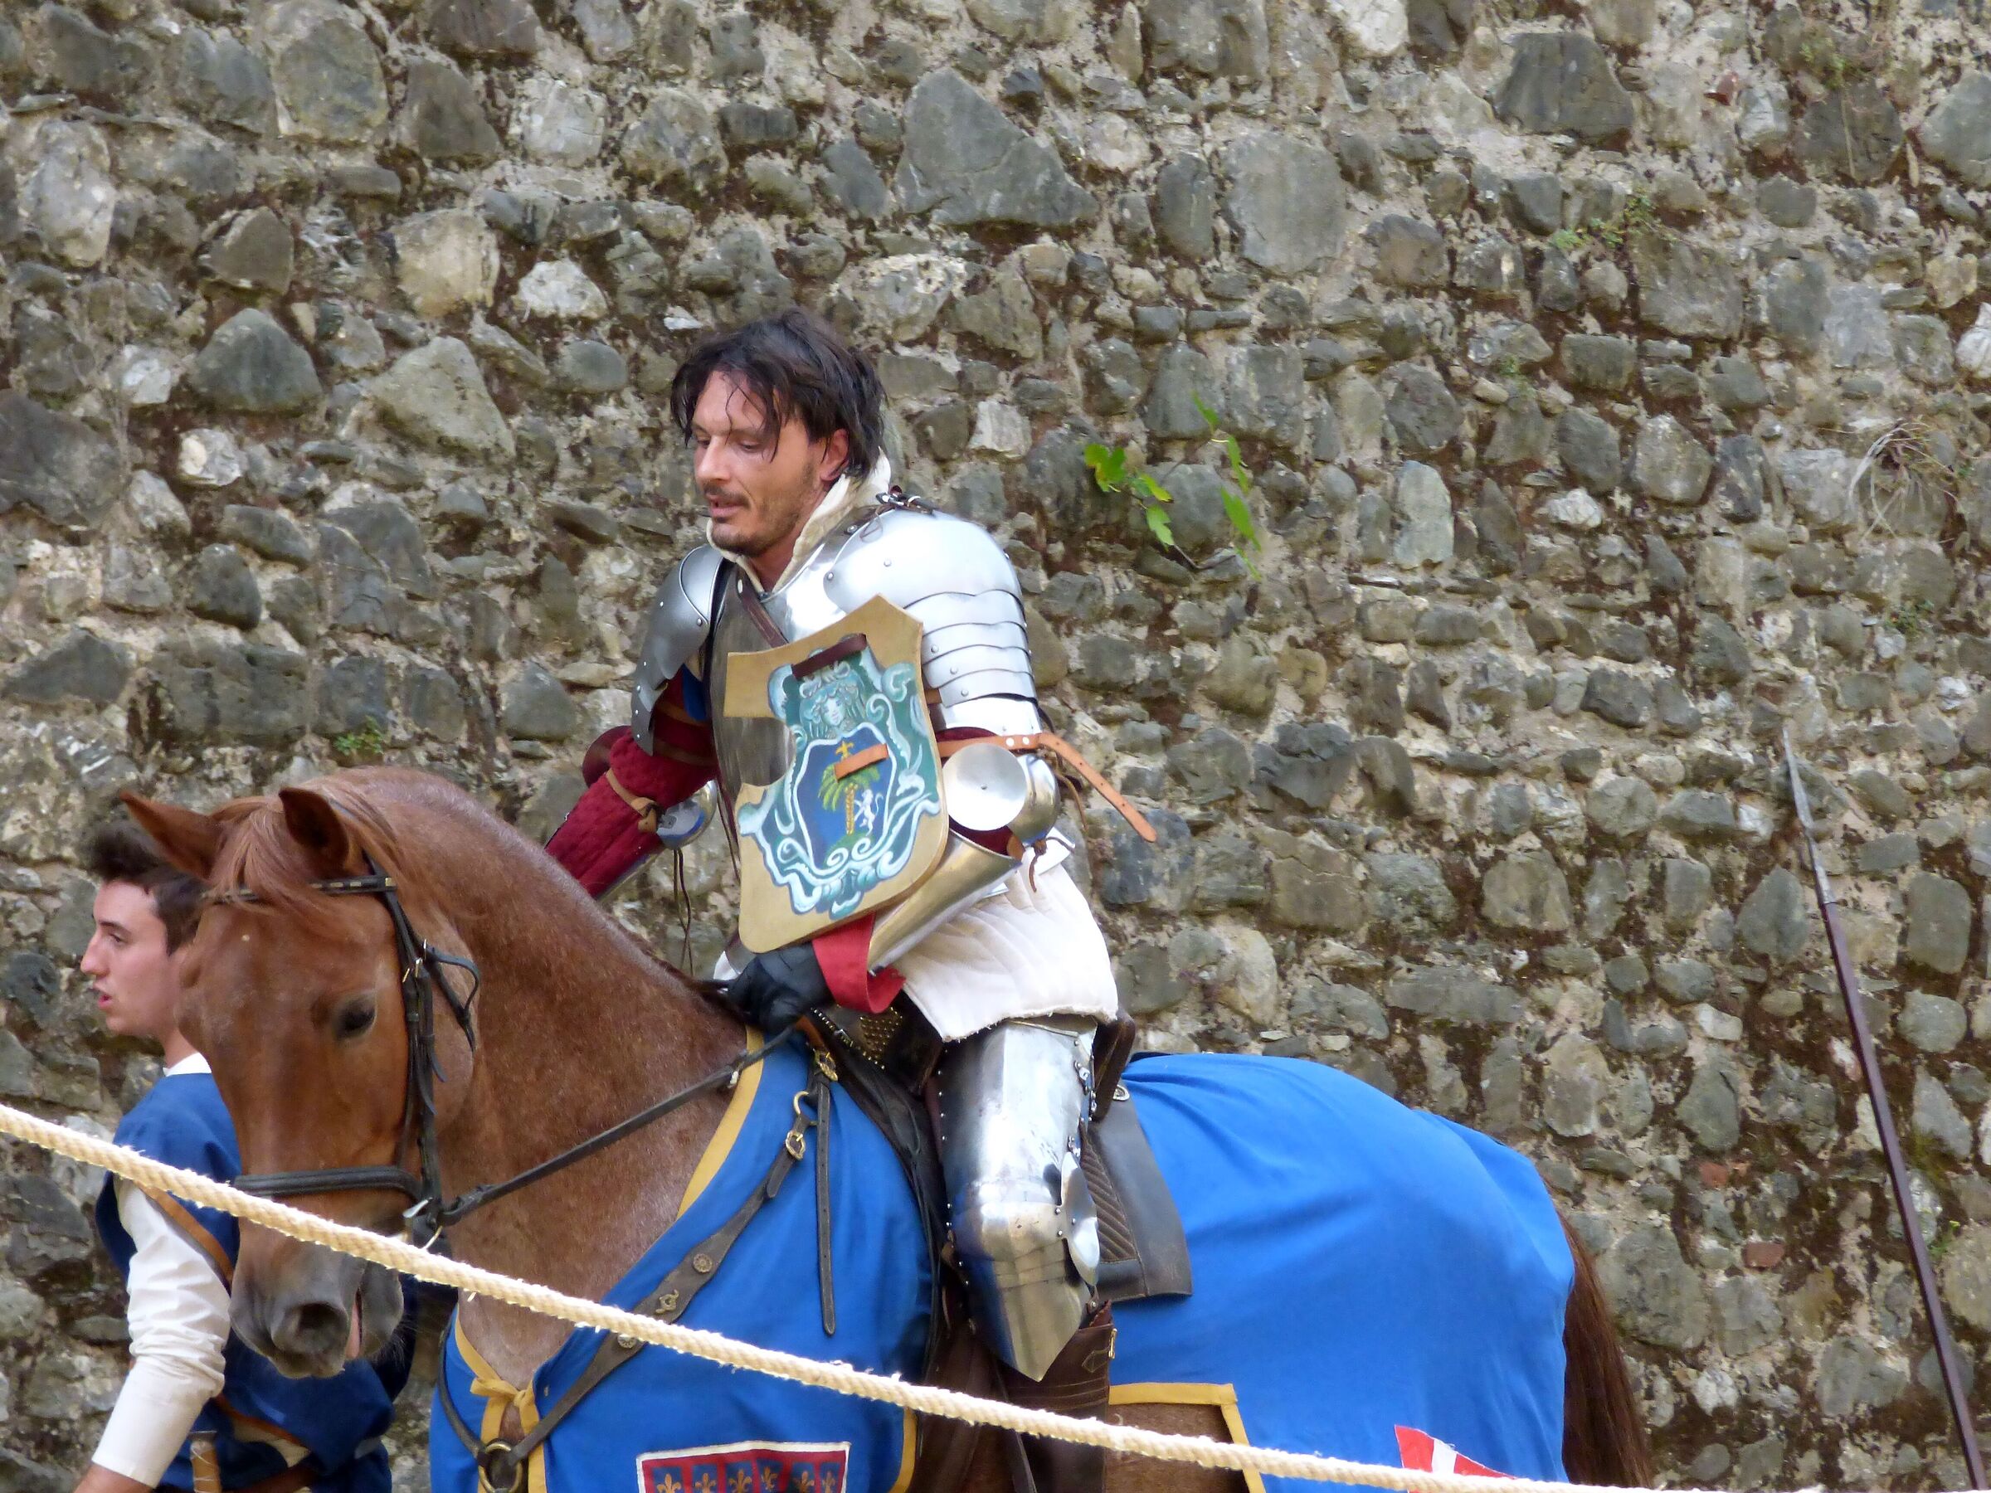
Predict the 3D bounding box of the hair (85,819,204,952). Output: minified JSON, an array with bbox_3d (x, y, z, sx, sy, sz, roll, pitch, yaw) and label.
[{"bbox_3d":[-0.881,0.160,10.000,0.210,0.170,0.175,0,0,-10],"label":"hair"}]

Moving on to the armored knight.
[{"bbox_3d":[-0.137,0.250,9.500,0.770,1.400,0.720,0,0,44],"label":"armored knight"}]

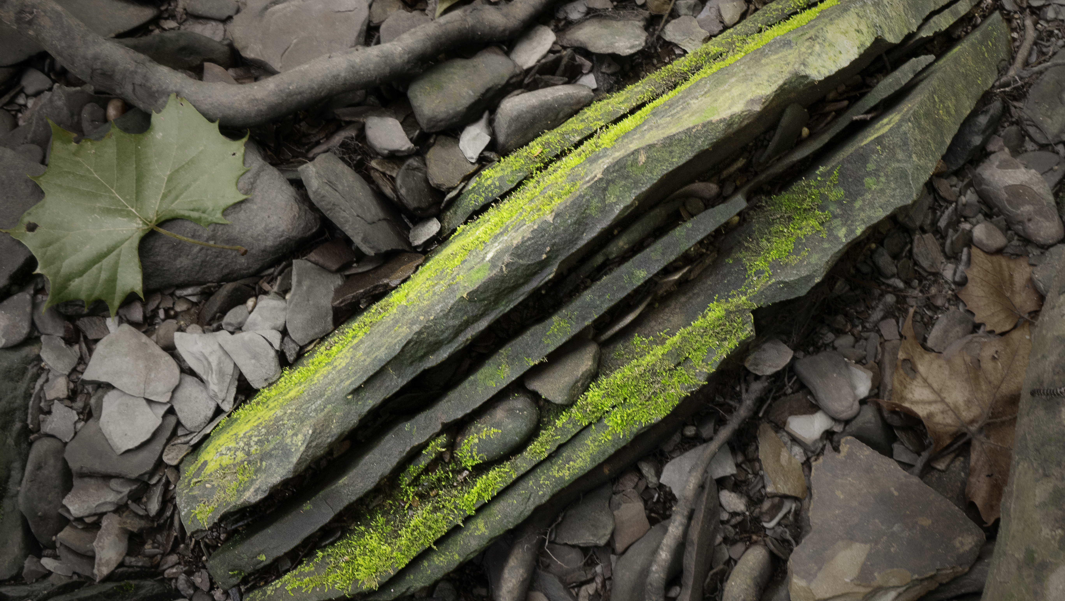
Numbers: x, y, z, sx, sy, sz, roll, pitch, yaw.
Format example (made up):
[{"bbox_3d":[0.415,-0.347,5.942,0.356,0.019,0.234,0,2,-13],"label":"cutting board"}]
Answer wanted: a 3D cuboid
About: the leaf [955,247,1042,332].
[{"bbox_3d":[0.356,-0.006,1.373,0.063,0.018,0.075,12,59,7],"label":"leaf"}]

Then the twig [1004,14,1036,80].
[{"bbox_3d":[0.409,-0.209,1.504,0.013,0.011,0.072,18,60,11],"label":"twig"}]

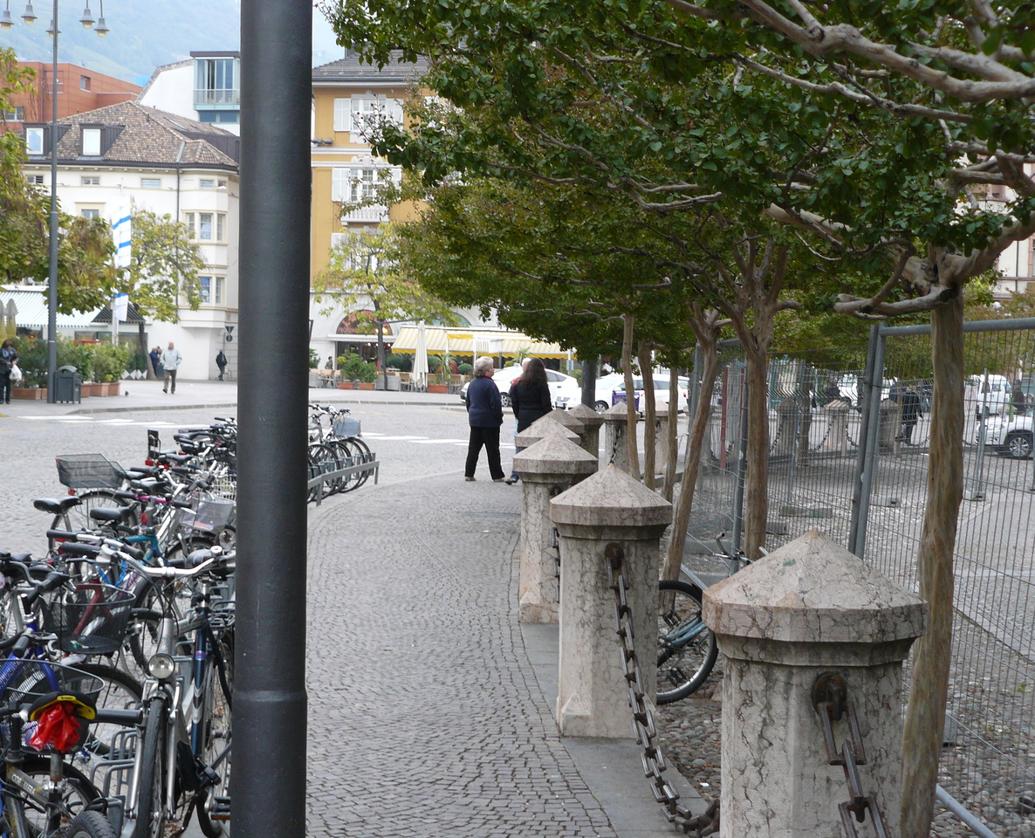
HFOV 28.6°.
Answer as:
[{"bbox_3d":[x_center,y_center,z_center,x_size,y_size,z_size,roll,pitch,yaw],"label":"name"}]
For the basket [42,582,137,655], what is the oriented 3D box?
[{"bbox_3d":[-1.426,0.670,6.800,0.270,0.200,0.340,0,6,-10],"label":"basket"}]

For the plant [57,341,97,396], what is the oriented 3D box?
[{"bbox_3d":[-13.210,-1.506,61.000,1.200,1.680,1.000,1,2,0],"label":"plant"}]

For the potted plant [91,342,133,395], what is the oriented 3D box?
[{"bbox_3d":[-12.569,-1.553,62.900,1.300,1.630,1.150,1,3,-6],"label":"potted plant"}]

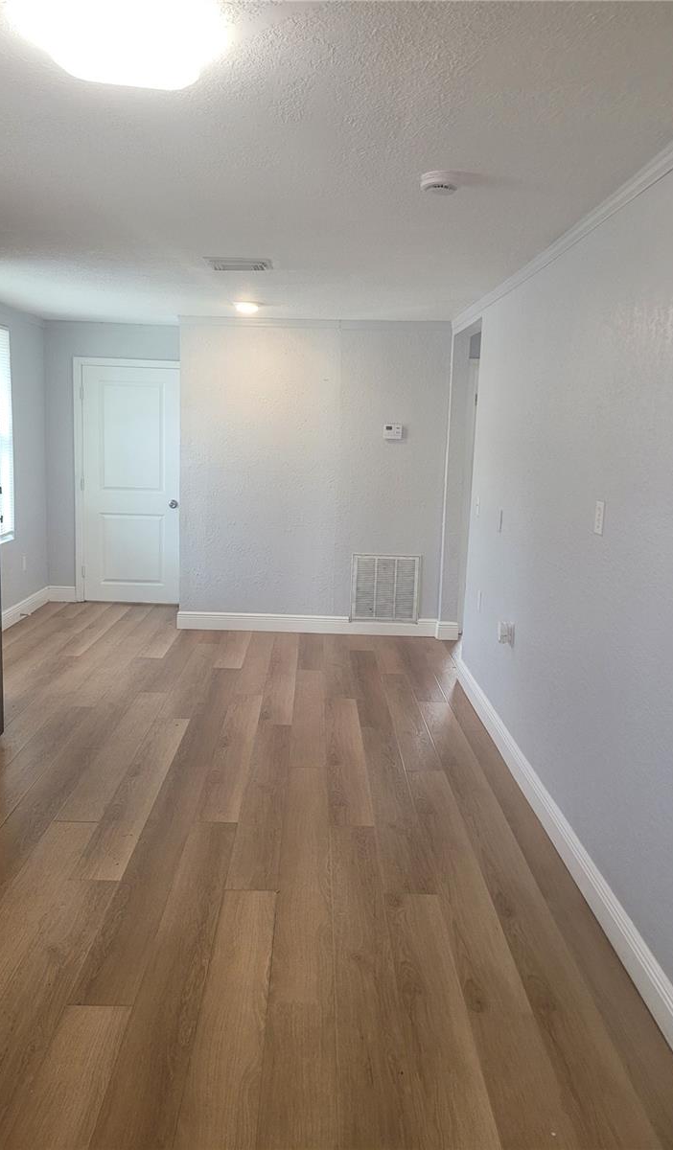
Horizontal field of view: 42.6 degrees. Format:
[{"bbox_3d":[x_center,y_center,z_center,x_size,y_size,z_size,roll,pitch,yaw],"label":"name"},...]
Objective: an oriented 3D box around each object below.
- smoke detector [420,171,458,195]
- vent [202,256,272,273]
[{"bbox_3d":[0.343,-1.306,2.884,0.128,0.045,0.128,2,9,-1],"label":"smoke detector"},{"bbox_3d":[-0.499,-1.602,4.480,0.340,0.025,0.275,2,9,-1],"label":"vent"}]

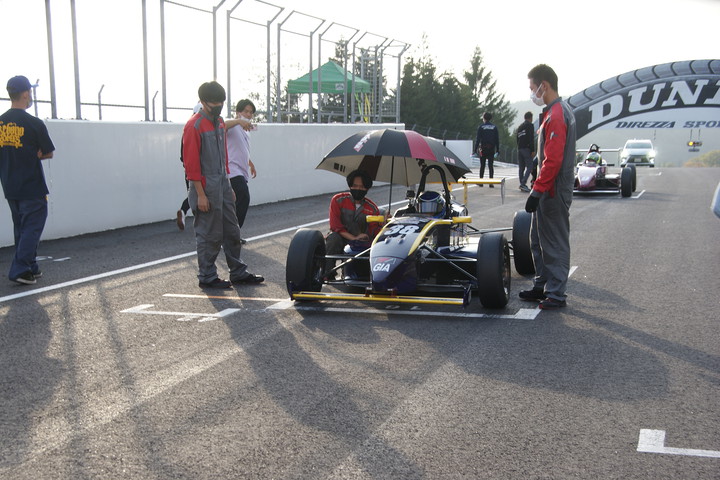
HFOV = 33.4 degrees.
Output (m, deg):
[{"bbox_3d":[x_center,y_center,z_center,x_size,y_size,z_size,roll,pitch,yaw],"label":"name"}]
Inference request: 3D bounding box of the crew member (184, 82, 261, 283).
[{"bbox_3d":[-1.129,-0.467,9.769,0.460,1.680,0.550,5,7,37],"label":"crew member"}]

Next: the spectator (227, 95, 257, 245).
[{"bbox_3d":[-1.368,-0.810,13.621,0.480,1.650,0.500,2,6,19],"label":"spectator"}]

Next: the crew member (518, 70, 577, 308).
[{"bbox_3d":[1.405,-0.388,8.896,0.420,1.750,0.510,1,6,7],"label":"crew member"}]

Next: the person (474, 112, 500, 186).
[{"bbox_3d":[2.920,-2.061,27.318,0.550,1.710,0.330,1,6,2],"label":"person"}]

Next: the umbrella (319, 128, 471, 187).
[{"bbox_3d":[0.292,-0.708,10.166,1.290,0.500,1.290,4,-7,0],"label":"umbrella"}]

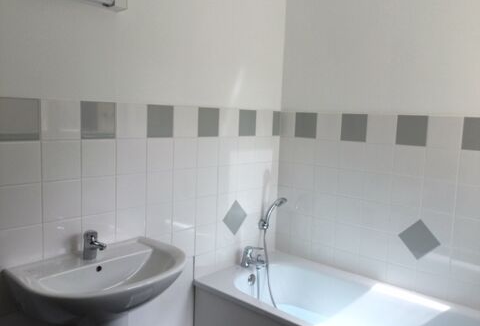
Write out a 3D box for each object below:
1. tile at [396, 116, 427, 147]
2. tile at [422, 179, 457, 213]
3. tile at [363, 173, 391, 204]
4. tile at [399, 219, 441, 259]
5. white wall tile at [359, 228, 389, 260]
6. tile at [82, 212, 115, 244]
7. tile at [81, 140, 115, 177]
[{"bbox_3d":[0.843,-0.160,2.111,0.151,0.151,0.010,8,9,42],"label":"tile"},{"bbox_3d":[0.947,0.156,2.043,0.149,0.149,0.008,7,8,41],"label":"tile"},{"bbox_3d":[0.719,0.126,2.248,0.149,0.149,0.010,7,8,41],"label":"tile"},{"bbox_3d":[0.883,0.377,2.120,0.010,0.147,0.147,-5,54,-48],"label":"tile"},{"bbox_3d":[0.708,0.429,2.271,0.149,0.149,0.008,7,8,41],"label":"white wall tile"},{"bbox_3d":[-0.589,0.284,1.792,0.010,0.151,0.151,8,9,42],"label":"tile"},{"bbox_3d":[-0.579,-0.020,1.758,0.010,0.151,0.151,8,9,42],"label":"tile"}]

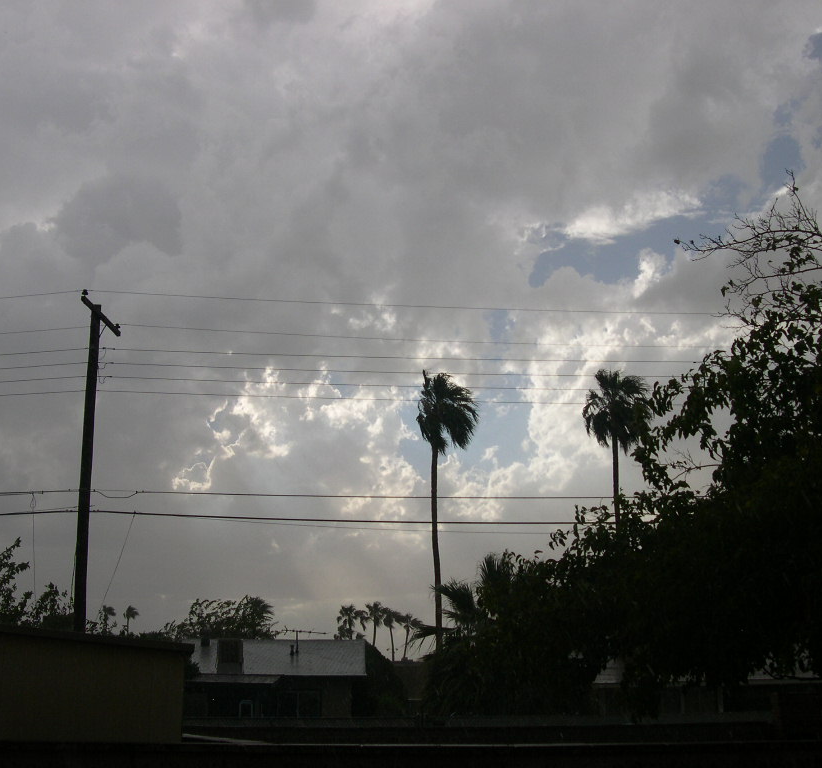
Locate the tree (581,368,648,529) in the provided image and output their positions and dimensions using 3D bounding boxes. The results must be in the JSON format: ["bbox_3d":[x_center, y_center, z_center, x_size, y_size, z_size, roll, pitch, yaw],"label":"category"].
[{"bbox_3d":[10.367,7.700,55.714,3.400,17.450,3.400,0,-13,0],"label":"tree"}]

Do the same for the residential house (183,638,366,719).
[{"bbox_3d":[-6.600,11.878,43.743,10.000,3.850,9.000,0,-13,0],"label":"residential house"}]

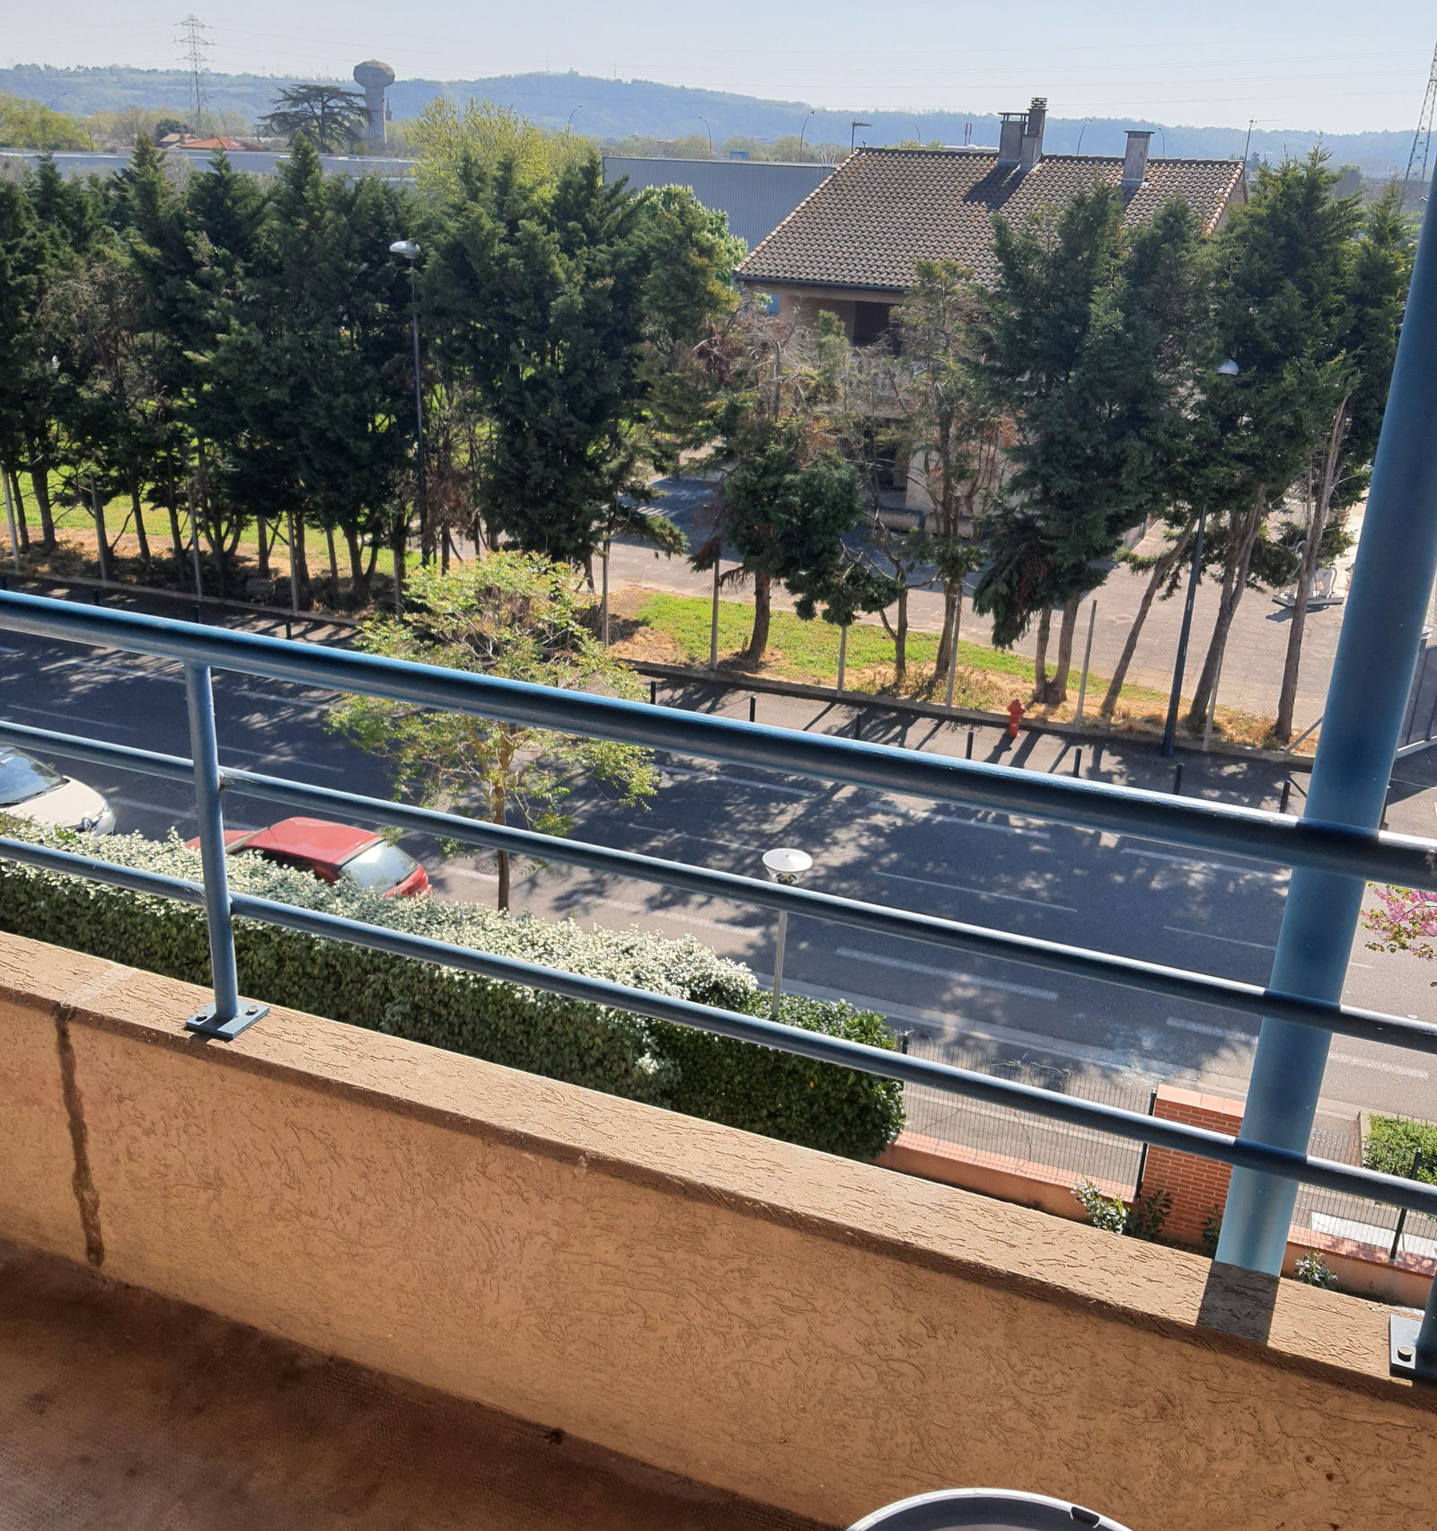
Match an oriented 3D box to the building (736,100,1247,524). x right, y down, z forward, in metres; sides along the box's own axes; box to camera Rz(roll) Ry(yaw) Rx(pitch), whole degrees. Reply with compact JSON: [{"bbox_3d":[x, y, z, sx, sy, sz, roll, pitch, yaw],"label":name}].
[{"bbox_3d":[9.928,-15.092,46.732,12.260,11.800,16.830,13,24,23],"label":"building"}]

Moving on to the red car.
[{"bbox_3d":[-6.203,1.637,20.730,3.780,1.400,1.620,10,23,18],"label":"red car"}]

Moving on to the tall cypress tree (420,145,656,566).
[{"bbox_3d":[-4.327,-8.369,33.679,4.900,10.500,4.500,0,22,-7],"label":"tall cypress tree"}]

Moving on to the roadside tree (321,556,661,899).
[{"bbox_3d":[-3.224,-0.081,19.682,4.300,5.600,4.300,-1,22,-9],"label":"roadside tree"}]

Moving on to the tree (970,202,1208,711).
[{"bbox_3d":[7.363,-5.996,29.203,3.900,10.300,3.700,8,22,13],"label":"tree"}]

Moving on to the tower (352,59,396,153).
[{"bbox_3d":[-91.291,-168.826,384.954,11.300,36.000,11.300,-2,22,-12],"label":"tower"}]

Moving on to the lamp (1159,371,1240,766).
[{"bbox_3d":[9.018,-3.563,27.252,0.500,7.700,1.000,10,23,18],"label":"lamp"}]

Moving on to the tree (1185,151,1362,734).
[{"bbox_3d":[10.316,-5.639,27.836,3.000,10.900,3.000,10,23,18],"label":"tree"}]

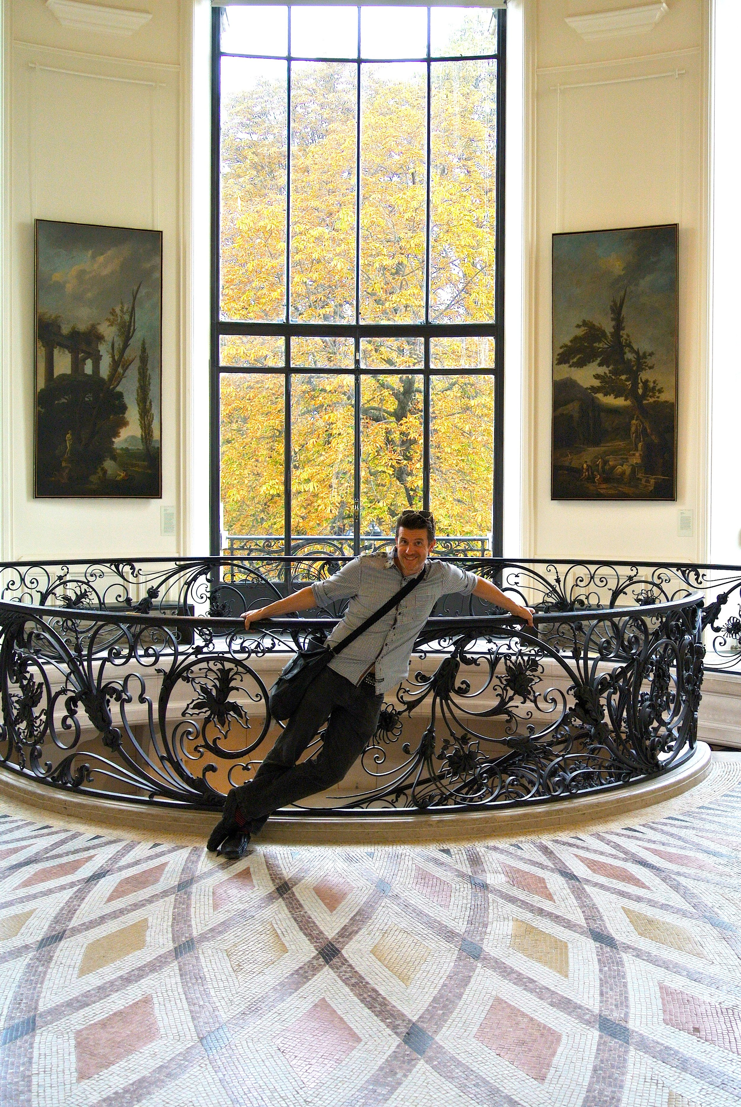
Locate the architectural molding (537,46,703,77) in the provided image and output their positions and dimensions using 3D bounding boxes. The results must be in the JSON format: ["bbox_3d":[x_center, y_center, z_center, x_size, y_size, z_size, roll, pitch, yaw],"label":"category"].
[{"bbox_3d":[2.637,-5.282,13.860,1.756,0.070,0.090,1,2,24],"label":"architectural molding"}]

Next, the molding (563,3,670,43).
[{"bbox_3d":[2.600,-5.606,13.714,1.037,0.210,0.240,1,2,24],"label":"molding"}]

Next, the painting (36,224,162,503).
[{"bbox_3d":[-2.924,-2.057,13.962,1.354,2.925,0.070,-1,2,-24],"label":"painting"}]

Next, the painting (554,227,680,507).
[{"bbox_3d":[2.628,-2.028,13.962,1.351,2.912,0.070,1,2,24],"label":"painting"}]

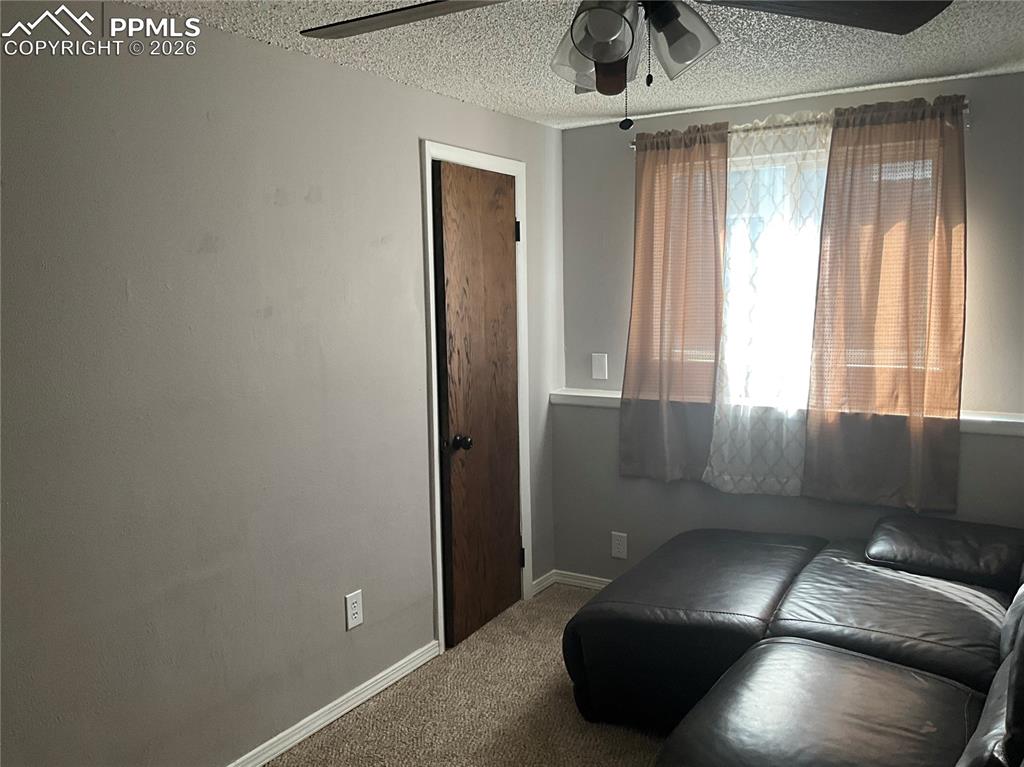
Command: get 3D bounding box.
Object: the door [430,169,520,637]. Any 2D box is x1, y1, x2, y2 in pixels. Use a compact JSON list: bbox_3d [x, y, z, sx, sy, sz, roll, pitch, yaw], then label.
[{"bbox_3d":[-0.138,0.085,3.782,0.045,2.010,0.615,3,8,29],"label":"door"}]

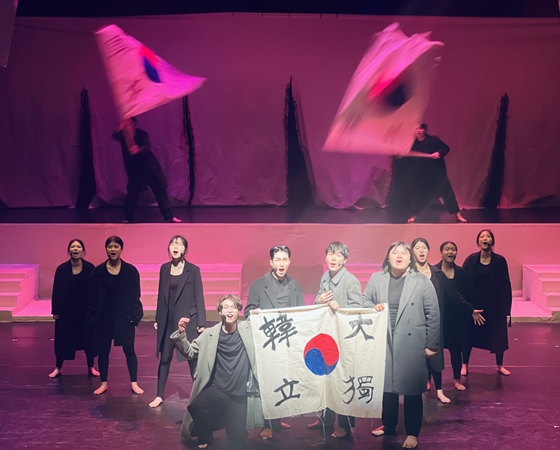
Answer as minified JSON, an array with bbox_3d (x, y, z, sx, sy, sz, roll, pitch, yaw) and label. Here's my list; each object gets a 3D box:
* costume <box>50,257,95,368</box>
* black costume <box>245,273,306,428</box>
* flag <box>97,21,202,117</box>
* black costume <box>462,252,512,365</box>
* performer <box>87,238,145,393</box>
[{"bbox_3d":[-2.271,0.969,12.229,0.490,1.200,0.350,0,6,-5],"label":"costume"},{"bbox_3d":[-0.049,1.125,9.868,0.540,1.400,0.420,-1,5,-10],"label":"black costume"},{"bbox_3d":[-1.996,-2.348,16.969,1.700,1.450,0.600,0,4,0],"label":"flag"},{"bbox_3d":[2.293,0.923,12.259,0.550,1.210,0.360,0,4,3],"label":"black costume"},{"bbox_3d":[-1.707,0.939,11.508,0.600,1.580,0.420,0,4,-3],"label":"performer"}]

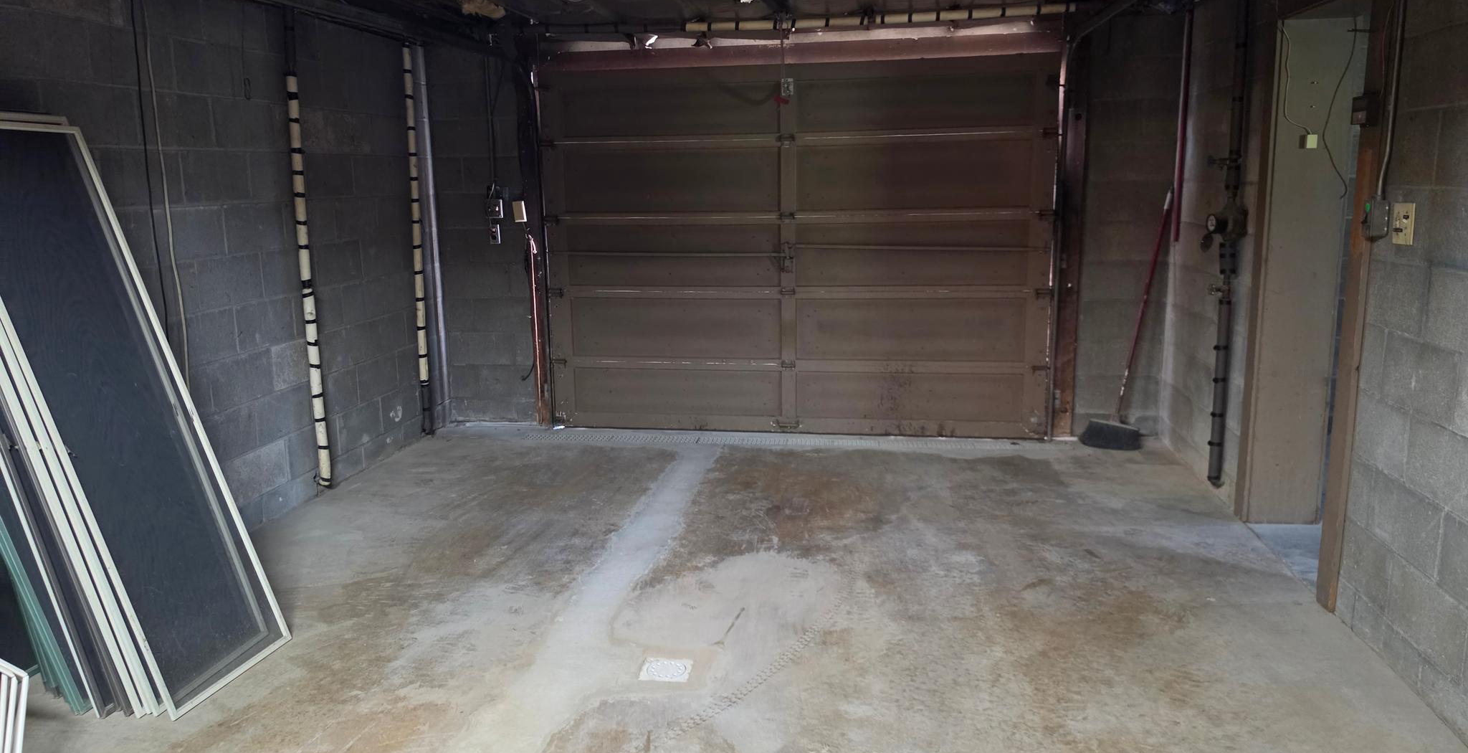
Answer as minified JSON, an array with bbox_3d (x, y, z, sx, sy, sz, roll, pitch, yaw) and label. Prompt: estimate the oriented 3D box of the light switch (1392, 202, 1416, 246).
[{"bbox_3d":[1.870,-0.427,2.727,0.014,0.115,0.115,1,12,10],"label":"light switch"}]

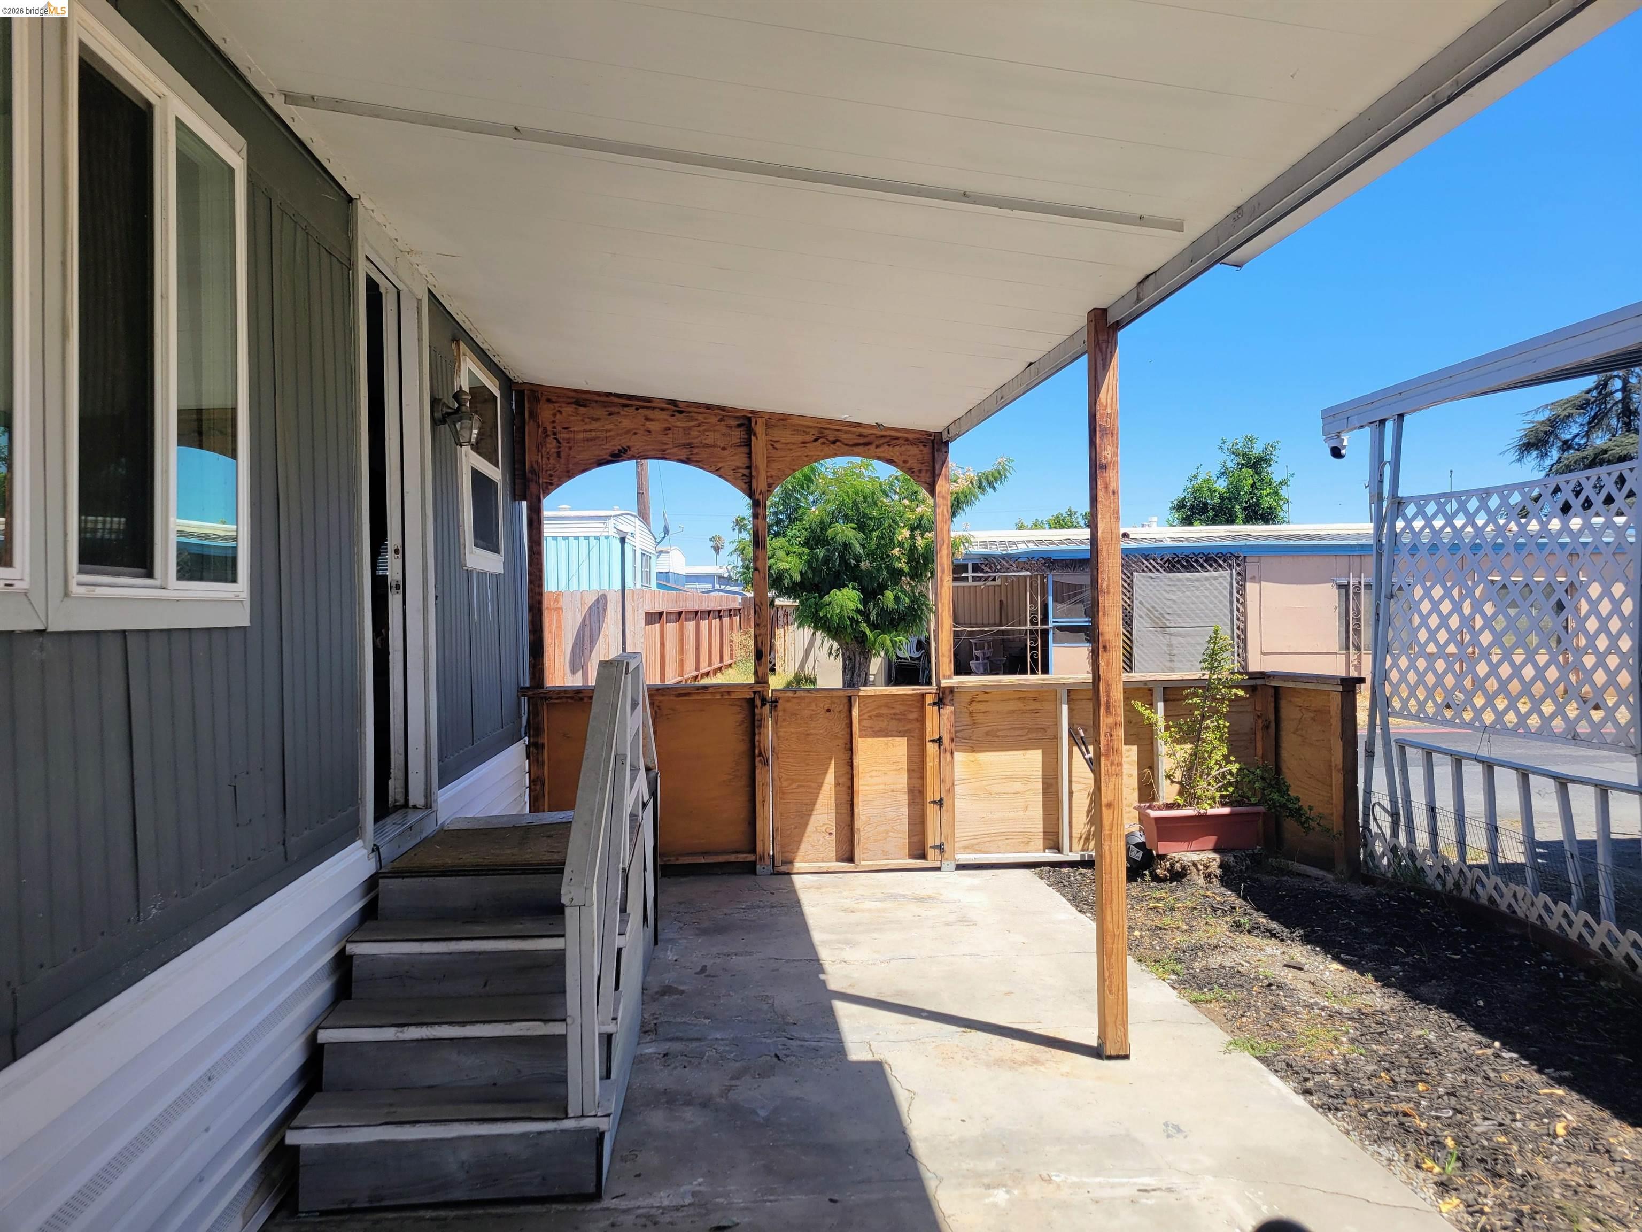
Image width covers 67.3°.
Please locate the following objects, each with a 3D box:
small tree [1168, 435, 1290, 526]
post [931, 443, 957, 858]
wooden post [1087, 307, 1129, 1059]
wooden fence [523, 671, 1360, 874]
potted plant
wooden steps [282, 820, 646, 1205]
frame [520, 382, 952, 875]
[{"bbox_3d":[10.595,-1.687,31.939,3.100,5.960,3.100,-1,0,-5],"label":"small tree"},{"bbox_3d":[0.725,0.225,7.214,0.091,2.505,0.091,-1,0,-5],"label":"post"},{"bbox_3d":[0.967,0.227,4.170,0.091,2.505,0.091,-1,0,-5],"label":"wooden post"},{"bbox_3d":[0.566,0.926,6.752,4.430,1.110,1.070,-1,0,-5],"label":"wooden fence"},{"bbox_3d":[2.130,0.678,6.901,0.740,1.240,0.420,-1,0,-13],"label":"potted plant"},{"bbox_3d":[-1.020,1.153,4.052,0.815,0.710,1.900,-1,0,-5],"label":"wooden steps"},{"bbox_3d":[-0.463,0.075,7.126,2.465,2.840,0.110,-1,0,-5],"label":"frame"}]

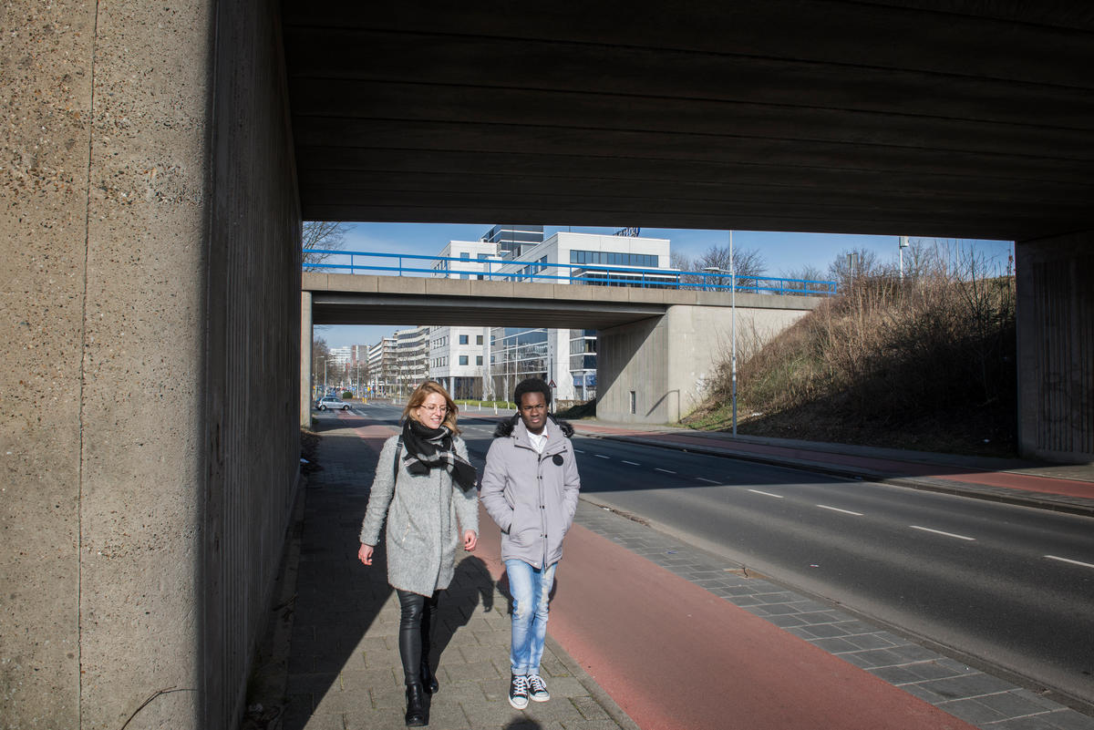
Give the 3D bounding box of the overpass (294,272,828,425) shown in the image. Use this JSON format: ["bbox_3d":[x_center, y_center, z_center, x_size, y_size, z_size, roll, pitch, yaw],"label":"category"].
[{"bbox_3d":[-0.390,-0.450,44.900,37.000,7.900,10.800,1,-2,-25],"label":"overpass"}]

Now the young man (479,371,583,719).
[{"bbox_3d":[-0.105,0.950,4.100,0.540,1.760,0.410,0,-2,-12],"label":"young man"}]

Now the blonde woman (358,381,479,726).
[{"bbox_3d":[-0.710,0.952,3.940,0.590,1.725,0.530,1,-2,-16],"label":"blonde woman"}]

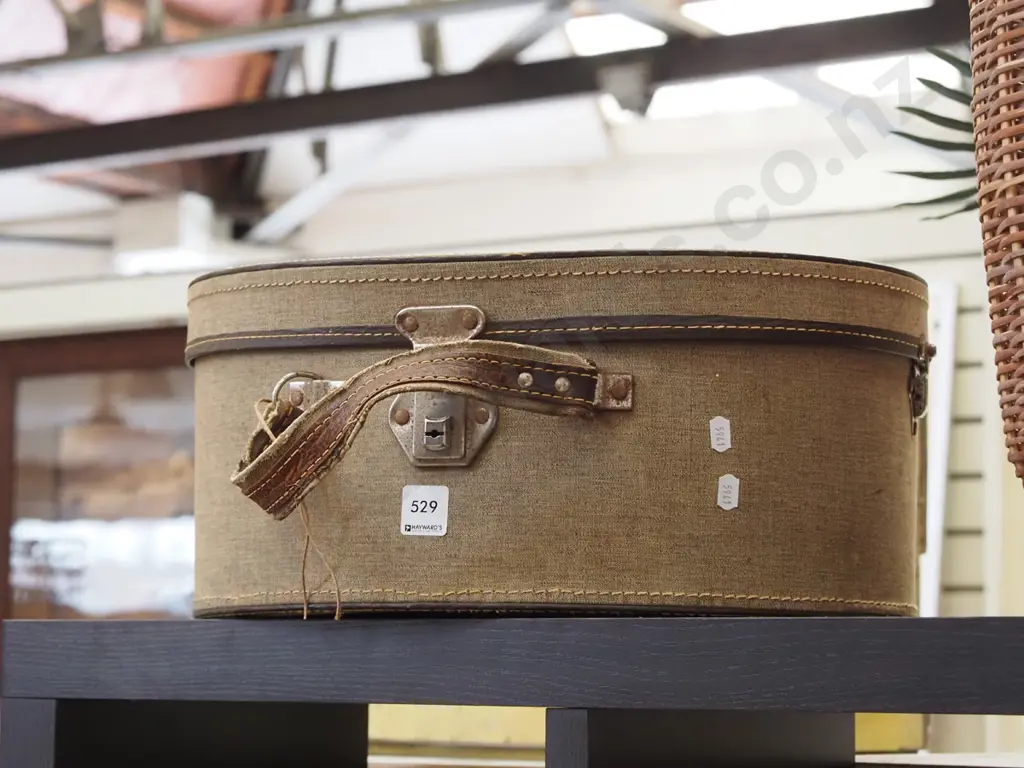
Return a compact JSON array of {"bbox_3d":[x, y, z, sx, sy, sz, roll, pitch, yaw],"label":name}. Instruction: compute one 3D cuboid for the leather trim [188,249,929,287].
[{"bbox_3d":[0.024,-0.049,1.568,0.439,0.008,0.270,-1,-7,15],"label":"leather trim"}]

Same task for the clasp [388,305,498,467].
[{"bbox_3d":[-0.037,0.001,1.444,0.058,0.086,0.016,-1,-7,16],"label":"clasp"}]

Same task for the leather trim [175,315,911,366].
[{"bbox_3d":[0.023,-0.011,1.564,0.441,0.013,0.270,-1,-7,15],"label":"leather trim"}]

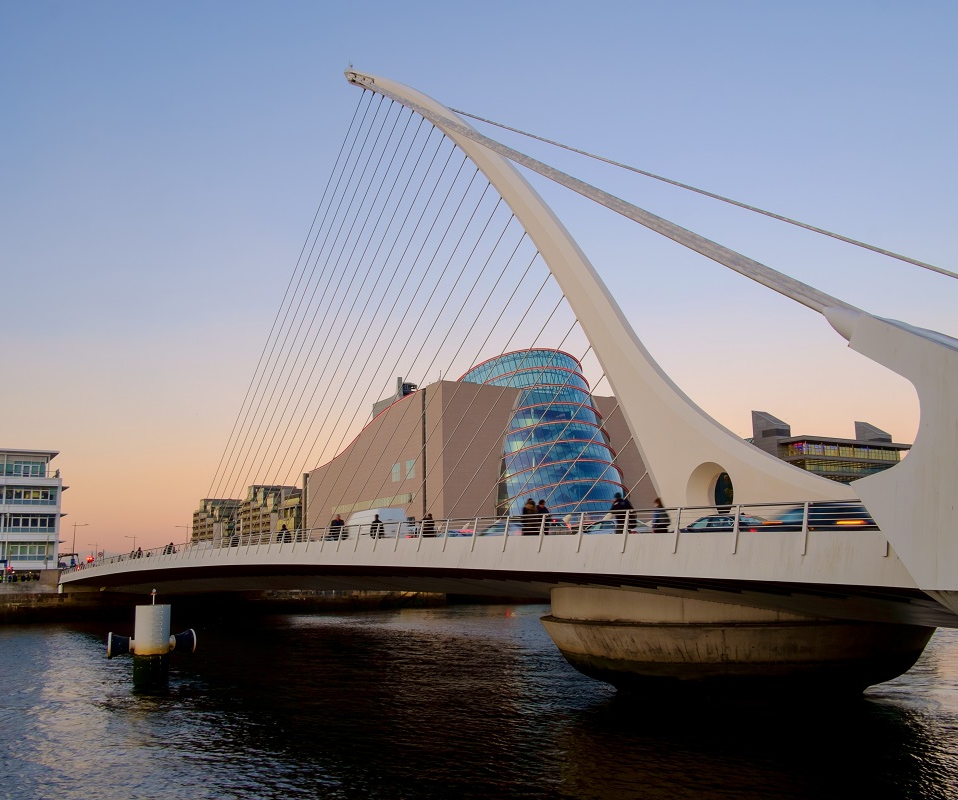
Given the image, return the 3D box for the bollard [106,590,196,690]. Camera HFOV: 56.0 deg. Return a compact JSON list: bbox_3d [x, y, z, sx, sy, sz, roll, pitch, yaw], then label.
[{"bbox_3d":[-16.453,12.193,45.511,4.229,5.060,1.950,4,-12,-28],"label":"bollard"}]

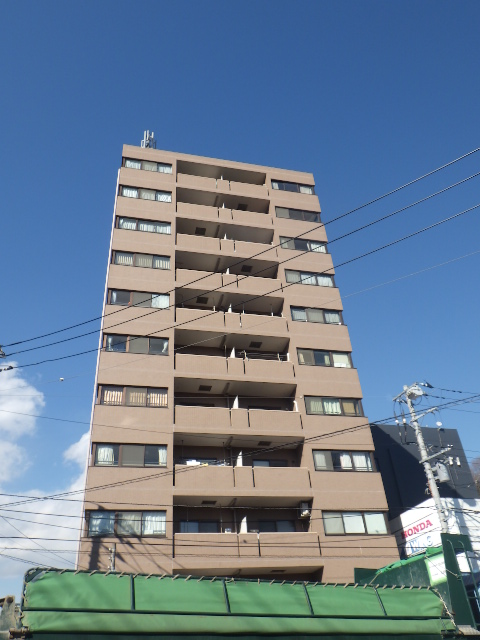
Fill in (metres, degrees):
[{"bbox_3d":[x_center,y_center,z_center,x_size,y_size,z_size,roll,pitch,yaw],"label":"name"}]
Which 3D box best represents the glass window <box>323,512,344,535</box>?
[{"bbox_3d":[4.185,9.028,22.929,0.990,1.020,0.080,5,-37,-13],"label":"glass window"}]

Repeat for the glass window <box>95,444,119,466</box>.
[{"bbox_3d":[-5.820,5.908,22.571,0.980,1.000,0.100,5,-37,-13],"label":"glass window"}]

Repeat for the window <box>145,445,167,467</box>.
[{"bbox_3d":[-3.657,5.968,22.646,0.960,0.998,0.100,5,-37,-13],"label":"window"}]

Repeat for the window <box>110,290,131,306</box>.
[{"bbox_3d":[-6.346,-1.123,27.608,1.059,0.985,0.080,5,-37,-13],"label":"window"}]

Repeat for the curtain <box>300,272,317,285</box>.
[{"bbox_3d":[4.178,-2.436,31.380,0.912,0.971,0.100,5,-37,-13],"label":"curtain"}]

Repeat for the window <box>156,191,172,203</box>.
[{"bbox_3d":[-4.839,-7.916,33.184,0.980,0.980,0.100,5,-37,-13],"label":"window"}]

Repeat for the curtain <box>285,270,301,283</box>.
[{"bbox_3d":[3.220,-2.553,31.076,0.898,0.837,0.120,5,-38,-13],"label":"curtain"}]

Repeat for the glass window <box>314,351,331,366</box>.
[{"bbox_3d":[4.548,2.169,28.257,0.940,1.020,0.080,5,-37,-13],"label":"glass window"}]

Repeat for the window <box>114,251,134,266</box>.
[{"bbox_3d":[-6.437,-3.372,28.831,0.995,0.951,0.120,5,-38,-13],"label":"window"}]

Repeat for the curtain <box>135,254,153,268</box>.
[{"bbox_3d":[-5.468,-3.248,29.575,0.987,0.985,0.100,5,-37,-13],"label":"curtain"}]

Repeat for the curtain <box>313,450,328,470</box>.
[{"bbox_3d":[3.812,6.595,24.252,0.564,0.838,0.120,5,-38,-13],"label":"curtain"}]

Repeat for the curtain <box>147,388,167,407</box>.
[{"bbox_3d":[-3.898,3.741,24.592,0.990,1.020,0.080,5,-37,-13],"label":"curtain"}]

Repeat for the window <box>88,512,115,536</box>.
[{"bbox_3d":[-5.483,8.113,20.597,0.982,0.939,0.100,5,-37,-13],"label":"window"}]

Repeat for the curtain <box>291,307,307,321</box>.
[{"bbox_3d":[3.443,-0.286,29.864,0.982,0.985,0.080,5,-37,-13],"label":"curtain"}]

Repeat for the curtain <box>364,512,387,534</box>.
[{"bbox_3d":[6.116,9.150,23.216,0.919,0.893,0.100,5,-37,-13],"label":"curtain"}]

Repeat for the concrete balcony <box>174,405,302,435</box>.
[{"bbox_3d":[-0.136,5.293,25.354,6.300,1.380,1.400,5,-37,-13],"label":"concrete balcony"}]

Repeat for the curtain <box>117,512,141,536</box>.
[{"bbox_3d":[-4.494,8.333,21.117,1.037,0.985,0.080,5,-37,-13],"label":"curtain"}]

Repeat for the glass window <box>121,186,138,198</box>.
[{"bbox_3d":[-6.999,-8.076,32.792,1.000,0.940,0.120,5,-37,-13],"label":"glass window"}]

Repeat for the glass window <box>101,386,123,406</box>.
[{"bbox_3d":[-5.846,3.499,23.749,0.938,0.888,0.120,5,-38,-13],"label":"glass window"}]

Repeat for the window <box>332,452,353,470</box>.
[{"bbox_3d":[4.962,6.831,25.017,0.996,0.985,0.080,5,-37,-13],"label":"window"}]

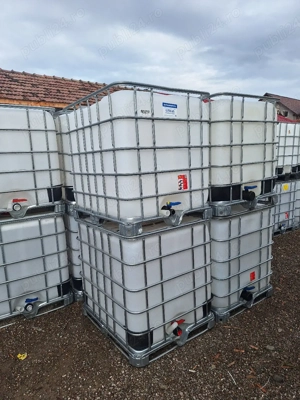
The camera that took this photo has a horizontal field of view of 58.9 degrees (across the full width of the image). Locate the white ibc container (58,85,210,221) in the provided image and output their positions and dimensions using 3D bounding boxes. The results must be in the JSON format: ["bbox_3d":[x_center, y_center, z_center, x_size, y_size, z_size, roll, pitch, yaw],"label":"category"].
[{"bbox_3d":[-0.151,-0.388,2.720,1.000,1.160,1.200,-9,11,-35],"label":"white ibc container"}]

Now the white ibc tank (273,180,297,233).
[{"bbox_3d":[2.629,0.121,6.346,1.000,1.160,1.200,-8,10,-32],"label":"white ibc tank"}]

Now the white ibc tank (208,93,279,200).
[{"bbox_3d":[0.739,-0.517,3.263,1.000,1.160,1.200,-9,10,-34],"label":"white ibc tank"}]

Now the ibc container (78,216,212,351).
[{"bbox_3d":[-0.092,0.755,2.911,1.000,1.160,1.200,-9,11,-35],"label":"ibc container"}]

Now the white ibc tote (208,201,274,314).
[{"bbox_3d":[0.809,0.615,3.520,1.000,1.160,1.200,-9,10,-34],"label":"white ibc tote"}]

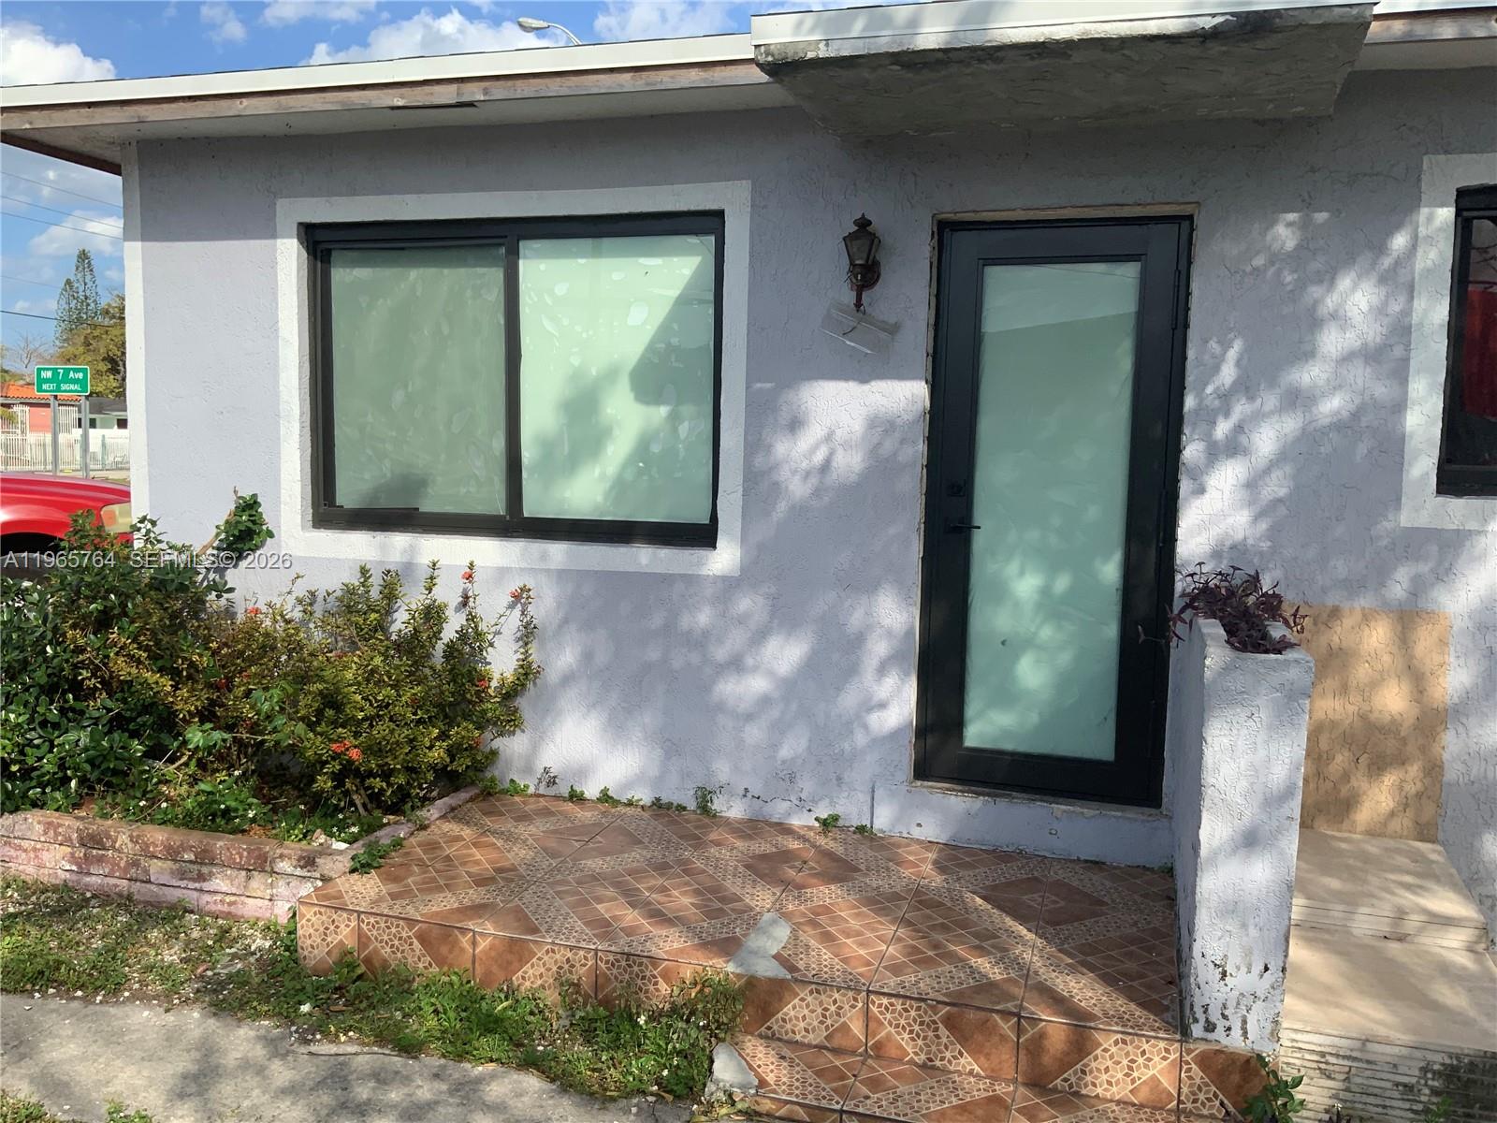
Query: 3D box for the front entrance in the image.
[{"bbox_3d":[1.095,-0.177,4.574,0.885,2.080,0.090,3,6,17],"label":"front entrance"}]

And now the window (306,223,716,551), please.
[{"bbox_3d":[-0.973,-0.742,5.147,1.864,1.293,0.090,3,6,17],"label":"window"}]

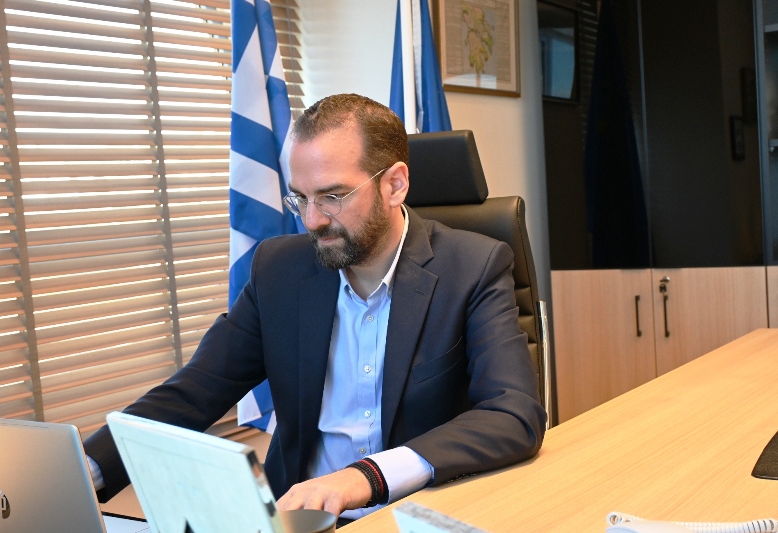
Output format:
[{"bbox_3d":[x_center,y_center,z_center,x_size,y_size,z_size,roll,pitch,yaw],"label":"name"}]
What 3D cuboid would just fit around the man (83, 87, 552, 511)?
[{"bbox_3d":[-0.060,0.381,1.499,0.680,1.280,0.700,-2,5,28],"label":"man"}]

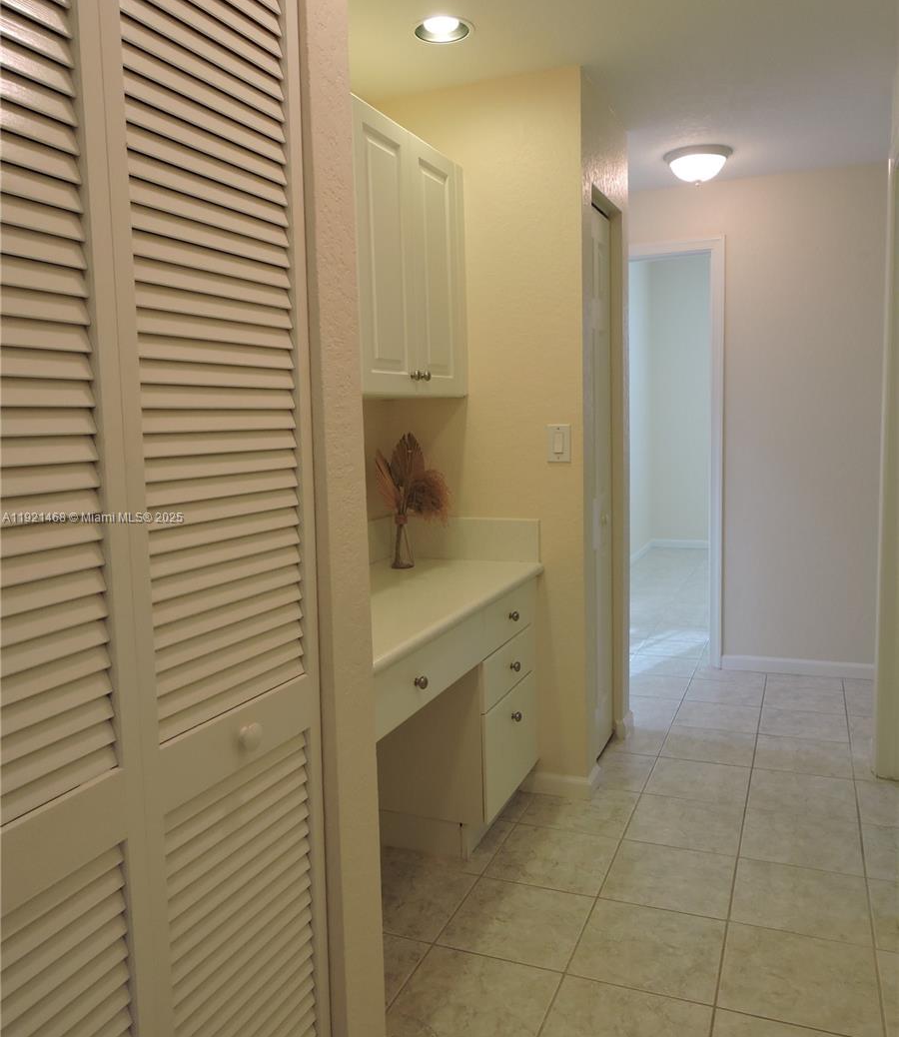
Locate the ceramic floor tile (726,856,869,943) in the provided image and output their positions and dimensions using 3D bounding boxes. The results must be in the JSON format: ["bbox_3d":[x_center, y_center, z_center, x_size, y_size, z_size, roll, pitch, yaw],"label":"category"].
[{"bbox_3d":[0.936,1.021,2.220,0.331,0.010,0.331,0,7,23],"label":"ceramic floor tile"}]

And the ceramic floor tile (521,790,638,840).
[{"bbox_3d":[0.449,0.976,2.794,0.331,0.010,0.331,0,7,23],"label":"ceramic floor tile"}]

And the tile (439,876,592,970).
[{"bbox_3d":[0.184,1.056,2.180,0.331,0.010,0.331,0,7,23],"label":"tile"}]

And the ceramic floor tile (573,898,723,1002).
[{"bbox_3d":[0.496,1.060,2.052,0.334,0.010,0.334,0,7,23],"label":"ceramic floor tile"}]

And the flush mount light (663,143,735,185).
[{"bbox_3d":[1.062,-1.485,3.547,0.282,0.118,0.282,0,7,23],"label":"flush mount light"}]

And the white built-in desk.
[{"bbox_3d":[-0.197,0.562,2.342,0.580,0.964,1.360,0,7,23],"label":"white built-in desk"}]

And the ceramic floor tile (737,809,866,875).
[{"bbox_3d":[1.073,0.984,2.537,0.334,0.010,0.334,0,7,23],"label":"ceramic floor tile"}]

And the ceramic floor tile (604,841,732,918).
[{"bbox_3d":[0.626,1.019,2.354,0.331,0.010,0.331,0,7,23],"label":"ceramic floor tile"}]

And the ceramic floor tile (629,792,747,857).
[{"bbox_3d":[0.762,0.981,2.671,0.334,0.010,0.334,0,7,23],"label":"ceramic floor tile"}]

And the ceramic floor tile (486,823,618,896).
[{"bbox_3d":[0.317,1.018,2.495,0.334,0.010,0.334,0,7,23],"label":"ceramic floor tile"}]

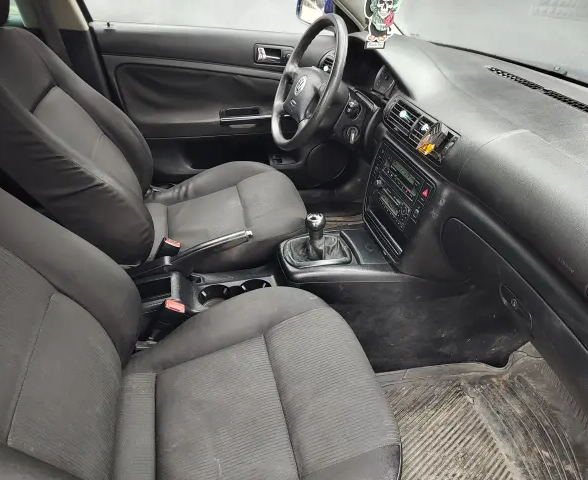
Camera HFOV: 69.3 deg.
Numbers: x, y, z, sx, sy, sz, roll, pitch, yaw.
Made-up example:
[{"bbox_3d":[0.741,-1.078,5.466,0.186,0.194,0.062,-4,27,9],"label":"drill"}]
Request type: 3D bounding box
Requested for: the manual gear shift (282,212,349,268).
[{"bbox_3d":[0.066,-0.023,1.046,0.150,0.125,0.130,-5,35,-14],"label":"manual gear shift"}]

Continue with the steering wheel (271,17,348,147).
[{"bbox_3d":[0.050,-0.437,1.211,0.090,0.380,0.380,14,28,-26],"label":"steering wheel"}]

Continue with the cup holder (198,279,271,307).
[{"bbox_3d":[-0.135,0.146,1.018,0.185,0.060,0.085,-5,35,-14],"label":"cup holder"}]

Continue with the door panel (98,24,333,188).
[{"bbox_3d":[-0.172,-0.426,1.579,0.960,0.640,0.130,-5,35,-14],"label":"door panel"}]

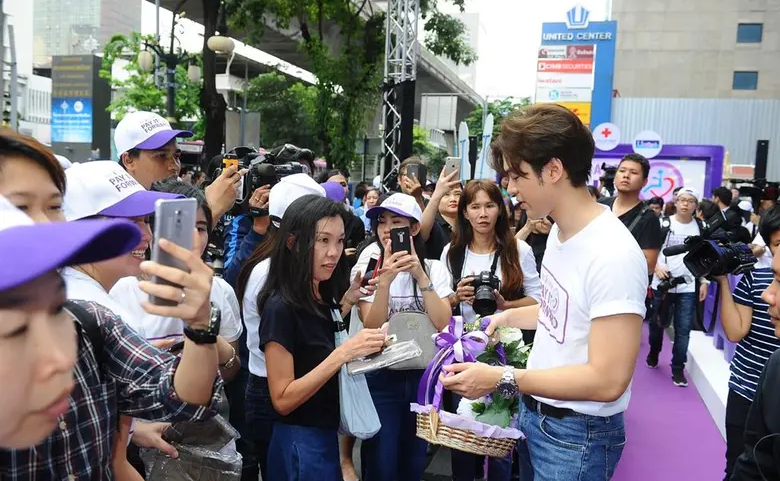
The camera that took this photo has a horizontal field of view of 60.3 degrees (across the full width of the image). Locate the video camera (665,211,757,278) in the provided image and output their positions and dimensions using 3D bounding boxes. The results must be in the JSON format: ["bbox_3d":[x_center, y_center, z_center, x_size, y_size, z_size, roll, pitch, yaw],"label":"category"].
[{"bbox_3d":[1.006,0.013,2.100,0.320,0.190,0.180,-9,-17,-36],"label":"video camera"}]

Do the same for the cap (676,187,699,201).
[{"bbox_3d":[2.584,-0.382,5.820,0.180,0.140,0.250,5,6,25],"label":"cap"}]

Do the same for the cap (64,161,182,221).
[{"bbox_3d":[-0.584,-0.100,1.460,0.270,0.150,0.180,-6,6,-3],"label":"cap"}]

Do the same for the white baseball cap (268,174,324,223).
[{"bbox_3d":[-0.258,-0.122,2.050,0.265,0.155,0.185,-14,14,-37],"label":"white baseball cap"}]

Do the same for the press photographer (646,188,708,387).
[{"bbox_3d":[2.484,0.398,5.800,0.540,1.690,0.460,4,5,21],"label":"press photographer"}]

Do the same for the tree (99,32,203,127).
[{"bbox_3d":[-6.256,-2.847,17.768,2.900,5.280,2.900,2,5,-9],"label":"tree"}]

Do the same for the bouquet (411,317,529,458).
[{"bbox_3d":[0.172,0.315,1.450,0.255,0.270,0.210,4,5,19],"label":"bouquet"}]

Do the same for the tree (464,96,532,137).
[{"bbox_3d":[4.390,-2.994,25.776,3.200,5.080,3.200,3,5,9],"label":"tree"}]

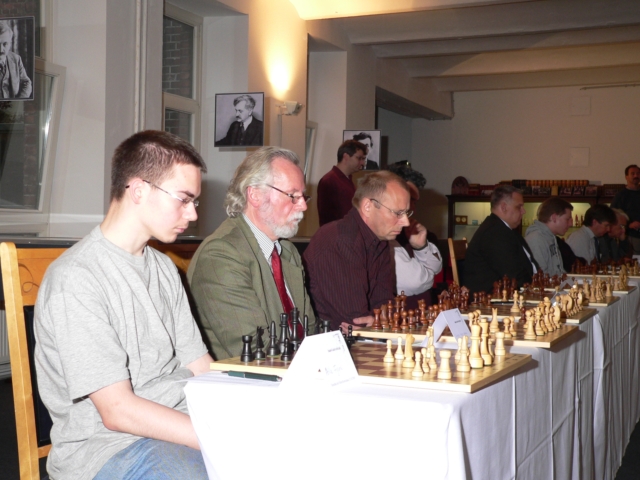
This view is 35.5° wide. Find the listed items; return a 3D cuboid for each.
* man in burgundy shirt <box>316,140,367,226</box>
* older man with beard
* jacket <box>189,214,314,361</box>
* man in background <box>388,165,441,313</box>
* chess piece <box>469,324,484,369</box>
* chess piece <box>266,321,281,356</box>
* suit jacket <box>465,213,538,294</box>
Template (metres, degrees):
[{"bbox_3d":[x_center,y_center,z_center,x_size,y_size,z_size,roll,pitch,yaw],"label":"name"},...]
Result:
[{"bbox_3d":[0.164,0.102,7.601,0.380,1.750,0.520,1,0,12],"label":"man in burgundy shirt"},{"bbox_3d":[-0.064,0.358,2.982,0.700,1.290,0.550,1,0,25],"label":"older man with beard"},{"bbox_3d":[-0.189,0.210,3.022,0.400,0.570,0.520,1,0,26],"label":"jacket"},{"bbox_3d":[0.438,0.335,4.352,0.700,1.340,0.540,1,0,22],"label":"man in background"},{"bbox_3d":[0.315,0.212,2.003,0.030,0.085,0.030,1,0,23],"label":"chess piece"},{"bbox_3d":[-0.098,0.208,2.127,0.030,0.073,0.030,1,0,0],"label":"chess piece"},{"bbox_3d":[1.009,0.180,5.551,0.430,0.640,0.570,1,0,20],"label":"suit jacket"}]

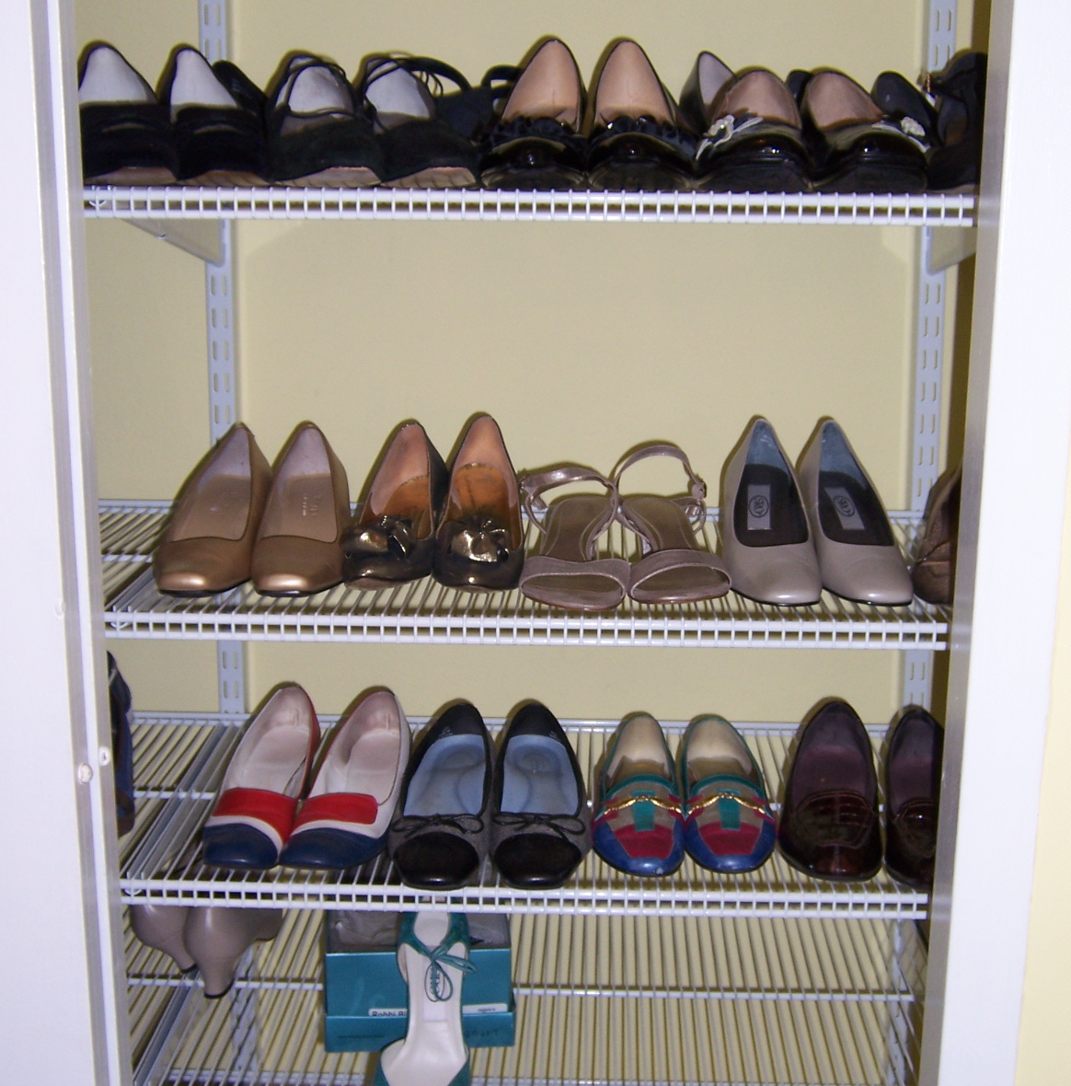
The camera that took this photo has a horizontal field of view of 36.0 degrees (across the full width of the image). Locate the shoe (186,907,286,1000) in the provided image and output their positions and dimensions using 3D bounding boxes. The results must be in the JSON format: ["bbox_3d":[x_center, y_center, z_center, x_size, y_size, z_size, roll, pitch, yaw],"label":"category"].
[{"bbox_3d":[-0.289,0.340,1.599,0.078,0.103,0.242,1,13,2],"label":"shoe"}]

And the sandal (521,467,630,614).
[{"bbox_3d":[0.037,-0.010,1.381,0.086,0.076,0.240,1,13,3],"label":"sandal"}]

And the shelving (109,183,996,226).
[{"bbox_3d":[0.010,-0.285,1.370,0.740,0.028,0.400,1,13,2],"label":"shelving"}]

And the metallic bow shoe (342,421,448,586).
[{"bbox_3d":[-0.116,-0.033,1.416,0.075,0.103,0.240,1,13,3],"label":"metallic bow shoe"}]

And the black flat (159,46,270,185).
[{"bbox_3d":[-0.263,-0.342,1.314,0.080,0.110,0.250,-3,14,-13],"label":"black flat"}]

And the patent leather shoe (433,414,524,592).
[{"bbox_3d":[-0.048,-0.037,1.417,0.076,0.106,0.240,0,13,-2],"label":"patent leather shoe"}]

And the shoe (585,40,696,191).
[{"bbox_3d":[0.079,-0.340,1.298,0.080,0.118,0.243,1,13,1],"label":"shoe"}]

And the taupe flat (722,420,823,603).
[{"bbox_3d":[0.191,-0.032,1.397,0.080,0.107,0.245,1,13,2],"label":"taupe flat"}]

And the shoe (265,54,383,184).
[{"bbox_3d":[-0.166,-0.337,1.305,0.082,0.106,0.245,-1,13,-7],"label":"shoe"}]

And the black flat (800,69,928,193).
[{"bbox_3d":[0.252,-0.330,1.313,0.084,0.099,0.250,1,13,2],"label":"black flat"}]

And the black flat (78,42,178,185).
[{"bbox_3d":[-0.328,-0.346,1.323,0.077,0.118,0.240,-3,13,-14],"label":"black flat"}]

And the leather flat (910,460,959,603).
[{"bbox_3d":[0.369,-0.021,1.389,0.078,0.092,0.240,4,14,16],"label":"leather flat"}]

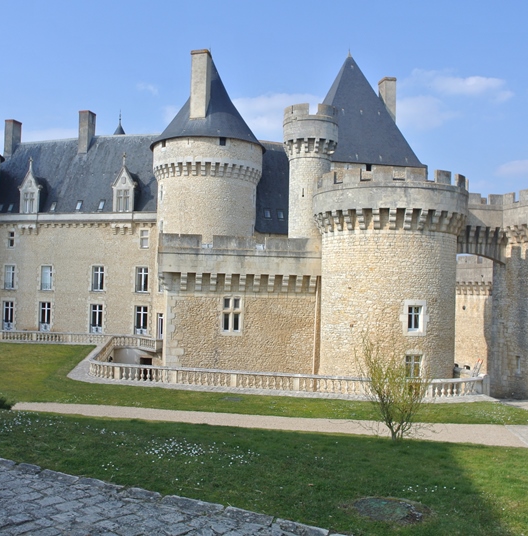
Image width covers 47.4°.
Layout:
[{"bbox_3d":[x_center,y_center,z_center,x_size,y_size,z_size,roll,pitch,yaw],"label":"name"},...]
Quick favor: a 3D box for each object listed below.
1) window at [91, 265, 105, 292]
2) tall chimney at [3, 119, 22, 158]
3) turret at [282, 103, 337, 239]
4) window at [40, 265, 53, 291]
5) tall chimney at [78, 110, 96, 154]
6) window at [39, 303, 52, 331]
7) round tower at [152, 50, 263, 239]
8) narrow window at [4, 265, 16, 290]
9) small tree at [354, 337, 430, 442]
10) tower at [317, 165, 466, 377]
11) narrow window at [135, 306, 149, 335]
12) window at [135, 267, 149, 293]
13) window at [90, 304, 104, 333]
[{"bbox_3d":[-16.993,1.084,61.438,1.471,2.568,0.300,1,-1,17],"label":"window"},{"bbox_3d":[-28.224,-14.492,67.677,1.000,4.270,1.500,1,-2,17],"label":"tall chimney"},{"bbox_3d":[3.232,-5.966,39.433,3.620,8.450,3.620,1,-1,4],"label":"turret"},{"bbox_3d":[-21.968,1.018,60.610,1.300,2.540,0.250,1,-2,17],"label":"window"},{"bbox_3d":[-20.138,-15.303,68.631,1.255,4.813,1.600,1,-1,17],"label":"tall chimney"},{"bbox_3d":[-23.040,5.184,63.188,1.509,3.137,0.300,1,-1,17],"label":"window"},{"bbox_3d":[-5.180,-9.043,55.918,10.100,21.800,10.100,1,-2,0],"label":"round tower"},{"bbox_3d":[-26.191,0.990,62.009,1.250,2.580,0.250,1,-2,17],"label":"narrow window"},{"bbox_3d":[3.828,3.621,17.910,2.200,3.140,2.100,1,-2,0],"label":"small tree"},{"bbox_3d":[8.196,0.932,39.213,9.750,13.050,9.750,1,-2,0],"label":"tower"},{"bbox_3d":[-11.732,5.037,57.293,1.320,2.820,0.250,1,-2,17],"label":"narrow window"},{"bbox_3d":[-12.175,1.172,59.940,1.434,2.475,0.300,1,-1,17],"label":"window"},{"bbox_3d":[-17.099,5.217,61.343,1.492,3.005,0.300,1,-1,17],"label":"window"}]

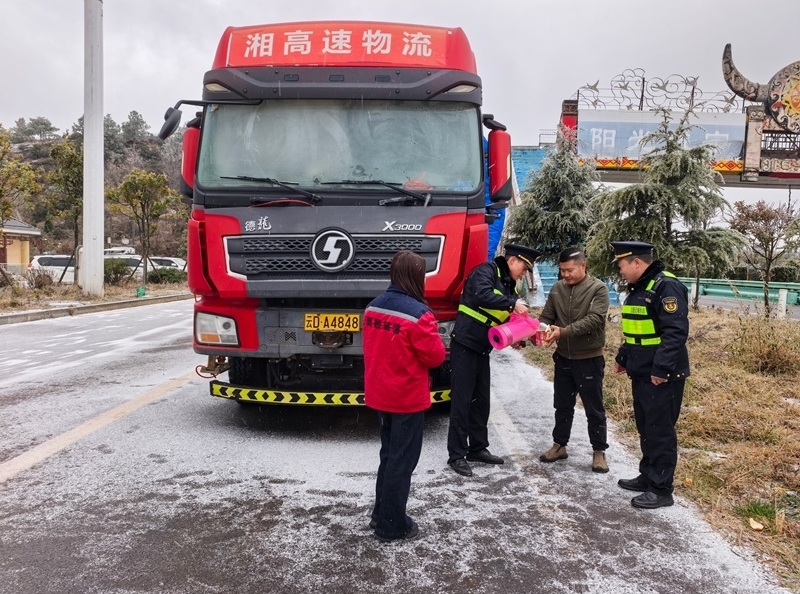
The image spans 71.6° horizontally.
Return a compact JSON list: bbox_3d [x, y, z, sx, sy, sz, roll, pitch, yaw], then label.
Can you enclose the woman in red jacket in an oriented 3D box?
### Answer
[{"bbox_3d":[0.017,0.558,3.226,0.380,1.650,0.500,-3,5,-44],"label":"woman in red jacket"}]

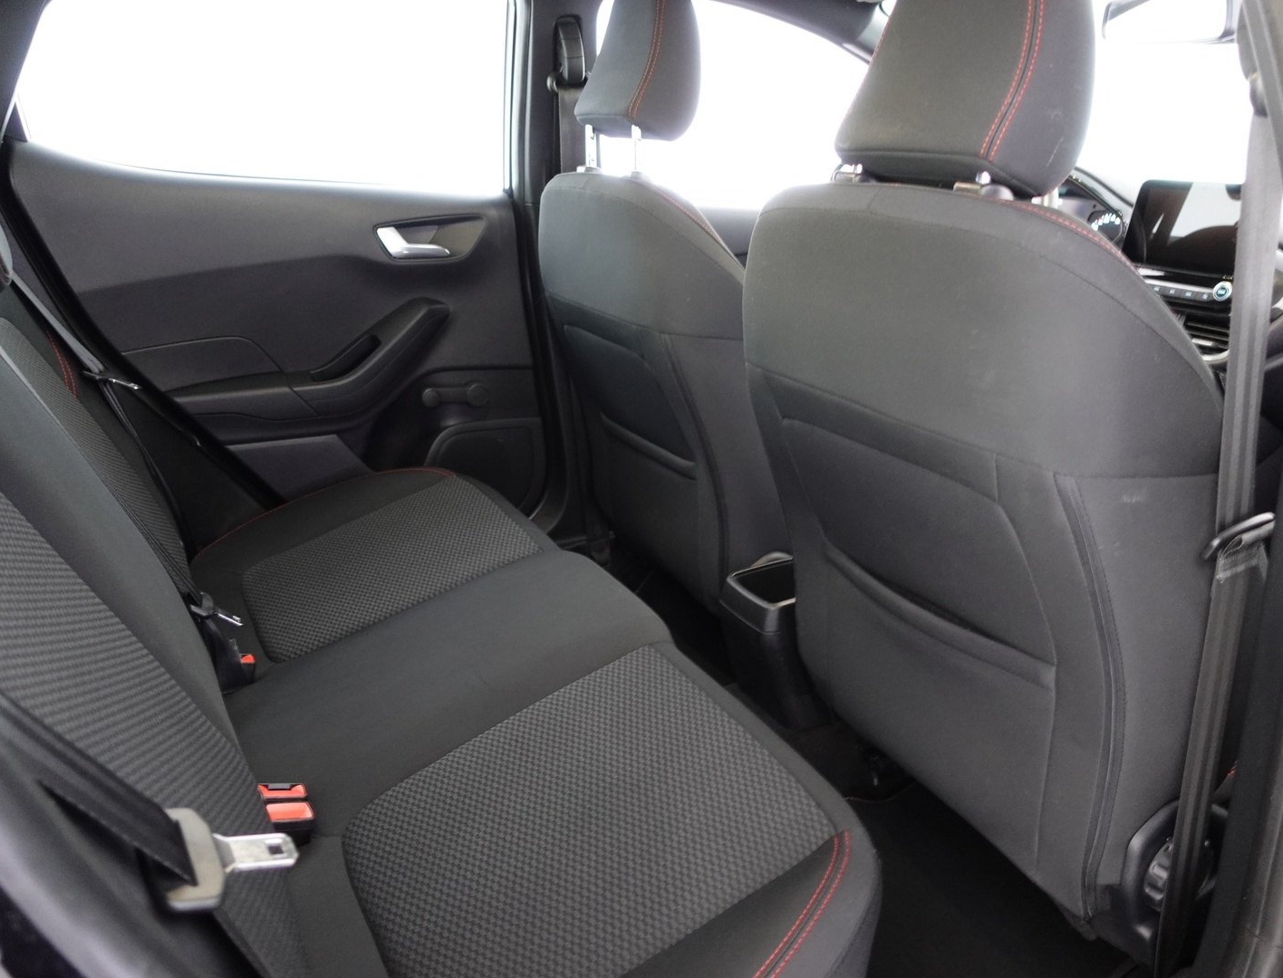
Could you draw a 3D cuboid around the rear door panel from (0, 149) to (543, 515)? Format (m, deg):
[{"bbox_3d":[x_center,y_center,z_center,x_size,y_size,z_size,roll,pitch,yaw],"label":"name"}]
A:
[{"bbox_3d":[-0.531,-0.208,1.688,0.820,0.750,0.130,-12,24,-27],"label":"rear door panel"}]

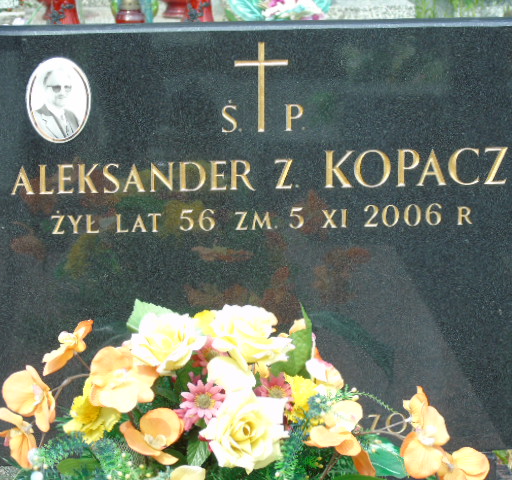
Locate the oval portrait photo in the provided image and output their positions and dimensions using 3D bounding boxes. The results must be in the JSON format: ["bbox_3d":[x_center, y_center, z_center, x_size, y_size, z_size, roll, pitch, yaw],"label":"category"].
[{"bbox_3d":[-0.275,-0.195,3.190,0.090,0.120,0.010,-1,10,-4],"label":"oval portrait photo"}]

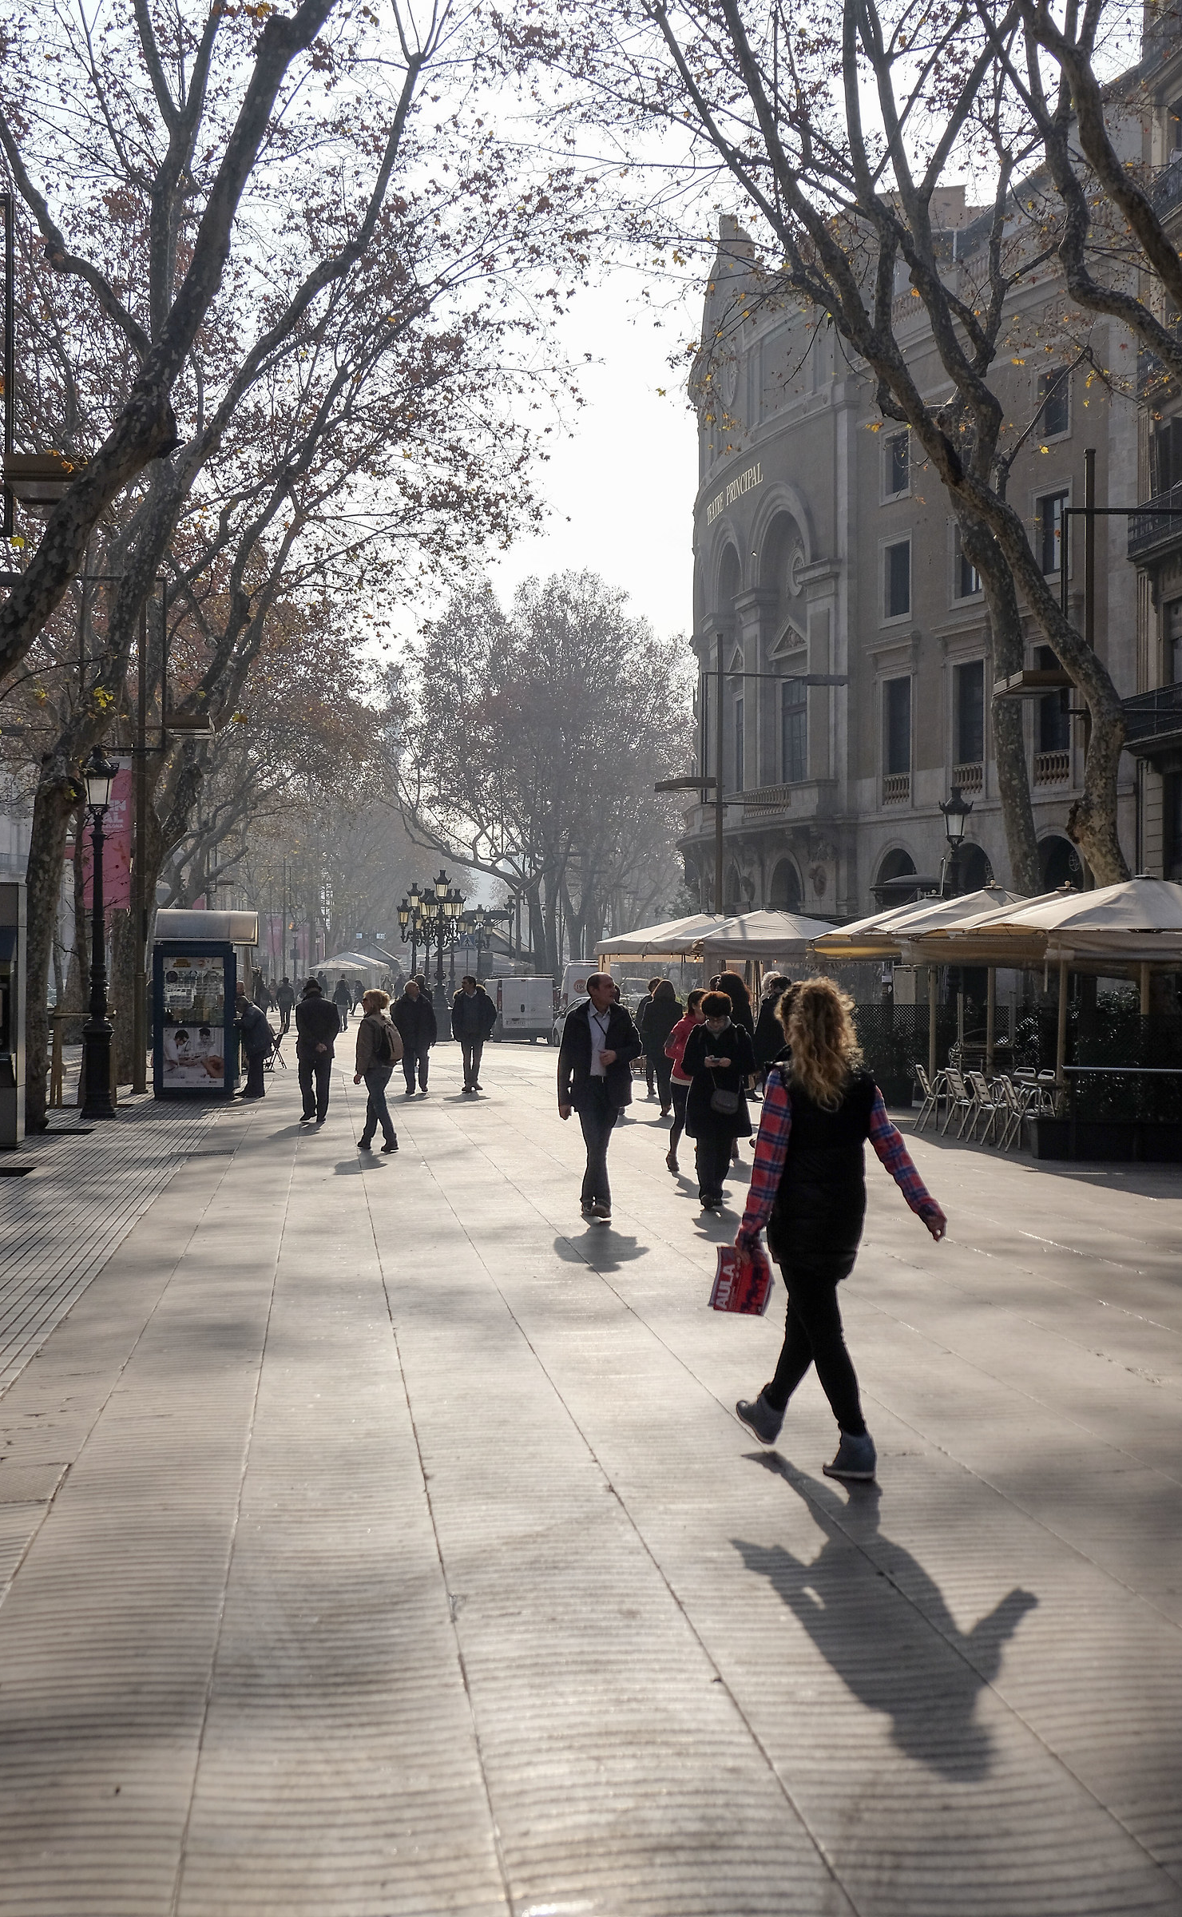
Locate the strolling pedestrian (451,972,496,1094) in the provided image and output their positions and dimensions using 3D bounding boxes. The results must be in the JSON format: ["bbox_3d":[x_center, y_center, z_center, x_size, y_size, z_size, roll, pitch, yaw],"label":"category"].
[{"bbox_3d":[-1.840,1.250,36.900,0.670,1.620,0.420,0,0,-5],"label":"strolling pedestrian"}]

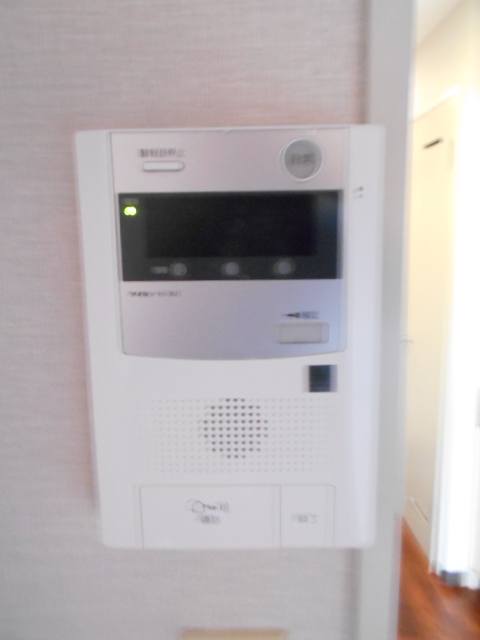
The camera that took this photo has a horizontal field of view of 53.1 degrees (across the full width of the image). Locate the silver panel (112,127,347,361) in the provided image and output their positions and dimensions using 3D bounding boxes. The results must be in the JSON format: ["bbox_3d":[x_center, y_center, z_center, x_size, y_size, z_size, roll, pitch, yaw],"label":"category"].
[{"bbox_3d":[-0.004,-0.036,0.248,0.116,0.116,0.010,-1,9,2],"label":"silver panel"}]

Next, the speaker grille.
[{"bbox_3d":[-0.002,0.062,0.262,0.110,0.044,0.006,-1,9,2],"label":"speaker grille"}]

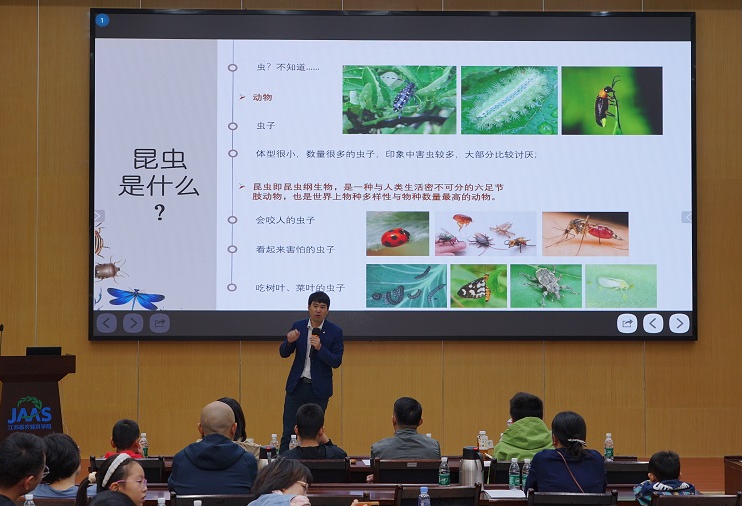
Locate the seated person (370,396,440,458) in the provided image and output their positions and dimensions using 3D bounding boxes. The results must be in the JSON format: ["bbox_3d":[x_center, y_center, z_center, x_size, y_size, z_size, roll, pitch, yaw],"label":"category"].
[{"bbox_3d":[0.221,1.512,7.645,0.480,1.260,0.700,0,-1,0],"label":"seated person"}]

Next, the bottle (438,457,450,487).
[{"bbox_3d":[0.430,1.286,7.251,0.061,0.192,0.061,0,-1,0],"label":"bottle"}]

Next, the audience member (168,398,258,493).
[{"bbox_3d":[-0.835,1.428,6.727,0.490,1.290,0.760,0,-1,0],"label":"audience member"}]

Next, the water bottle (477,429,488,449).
[{"bbox_3d":[0.757,1.308,8.421,0.069,0.205,0.069,0,-1,0],"label":"water bottle"}]

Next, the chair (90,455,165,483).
[{"bbox_3d":[-1.462,1.663,7.731,0.460,0.870,0.520,0,-1,0],"label":"chair"}]

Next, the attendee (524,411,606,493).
[{"bbox_3d":[1.019,1.456,6.766,0.450,1.235,0.740,0,-1,0],"label":"attendee"}]

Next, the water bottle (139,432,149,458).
[{"bbox_3d":[-1.483,1.270,8.171,0.059,0.177,0.059,0,-1,0],"label":"water bottle"}]

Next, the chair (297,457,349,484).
[{"bbox_3d":[-0.345,1.660,7.601,0.460,0.870,0.520,0,-1,0],"label":"chair"}]

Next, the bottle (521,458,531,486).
[{"bbox_3d":[0.876,1.240,6.971,0.059,0.177,0.059,0,-1,0],"label":"bottle"}]

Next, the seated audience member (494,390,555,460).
[{"bbox_3d":[0.951,1.491,7.616,0.470,1.300,0.700,0,-1,-3],"label":"seated audience member"}]

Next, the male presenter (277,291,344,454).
[{"bbox_3d":[-0.505,1.184,10.574,0.520,1.720,0.380,0,-1,13],"label":"male presenter"}]

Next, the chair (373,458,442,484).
[{"bbox_3d":[0.232,1.671,7.411,0.450,0.930,0.520,0,-1,0],"label":"chair"}]

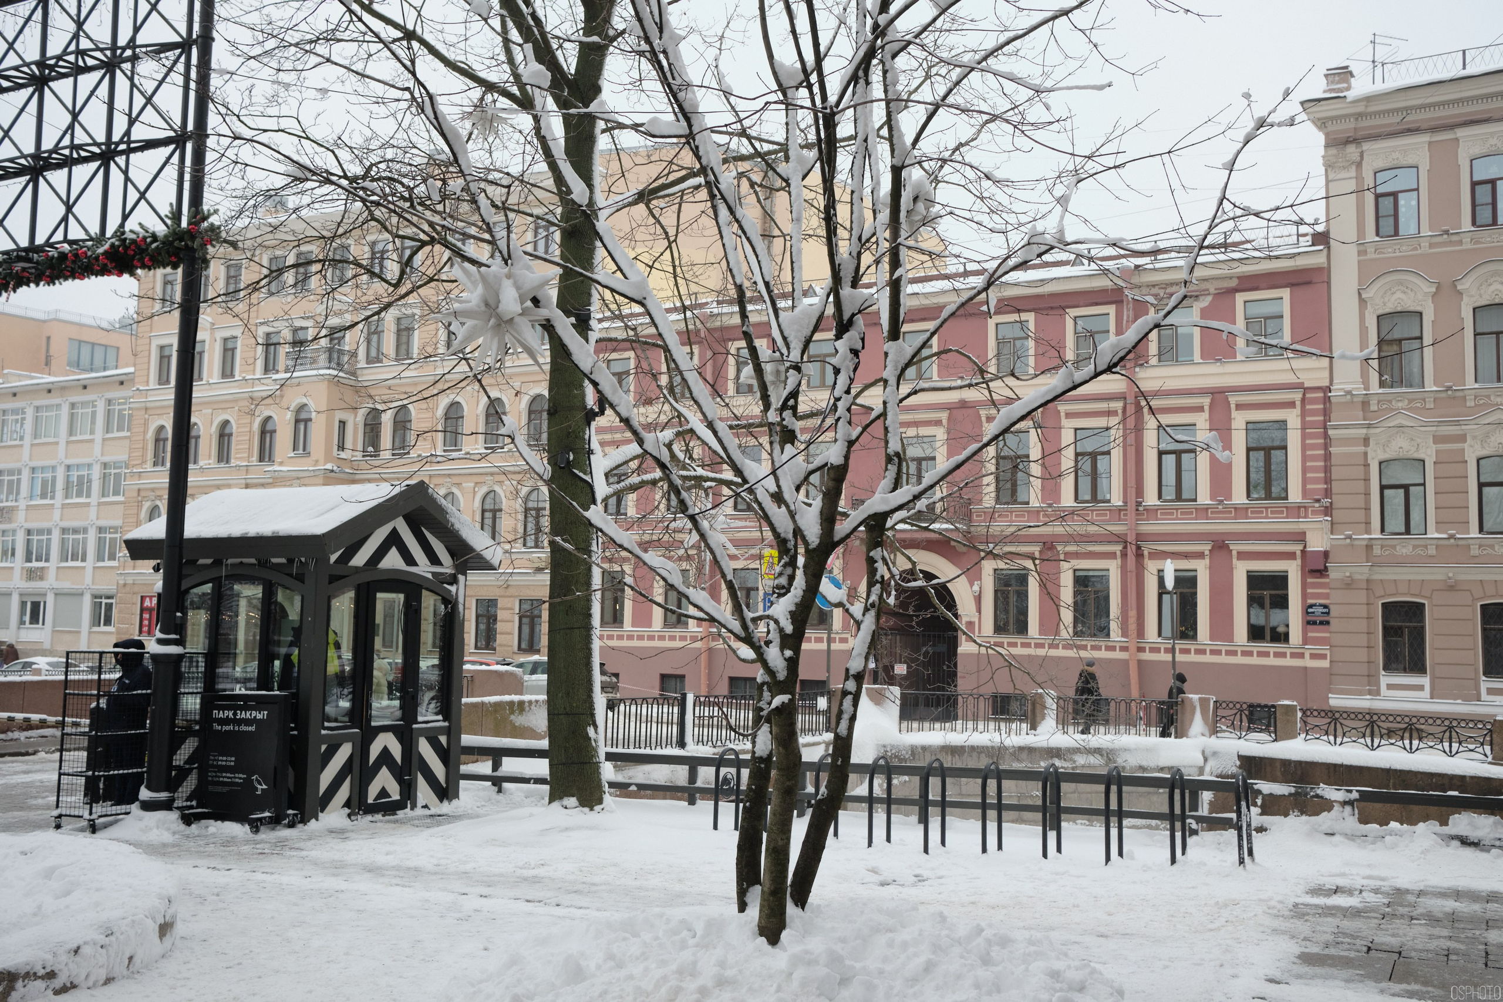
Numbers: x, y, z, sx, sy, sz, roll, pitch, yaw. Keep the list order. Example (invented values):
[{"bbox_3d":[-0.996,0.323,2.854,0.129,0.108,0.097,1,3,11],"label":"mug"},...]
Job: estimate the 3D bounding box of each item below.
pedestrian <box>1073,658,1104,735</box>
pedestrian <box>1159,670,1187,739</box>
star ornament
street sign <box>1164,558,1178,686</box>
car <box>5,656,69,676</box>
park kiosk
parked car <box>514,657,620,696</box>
[{"bbox_3d":[7.394,4.278,32.000,0.500,1.680,0.580,-1,-6,20],"label":"pedestrian"},{"bbox_3d":[9.117,4.453,31.600,0.600,1.540,0.520,-1,-6,23],"label":"pedestrian"},{"bbox_3d":[-1.545,-1.154,8.900,0.670,0.670,0.670,2,-6,-10],"label":"star ornament"},{"bbox_3d":[9.005,3.180,31.300,0.120,3.850,0.680,1,-6,2],"label":"street sign"},{"bbox_3d":[-24.572,6.164,51.000,4.500,1.450,1.800,-2,-7,32],"label":"car"},{"bbox_3d":[-4.737,1.542,15.825,2.982,3.404,2.603,-2,-7,31],"label":"park kiosk"},{"bbox_3d":[-5.374,5.404,43.000,4.500,1.520,1.820,-2,-7,31],"label":"parked car"}]

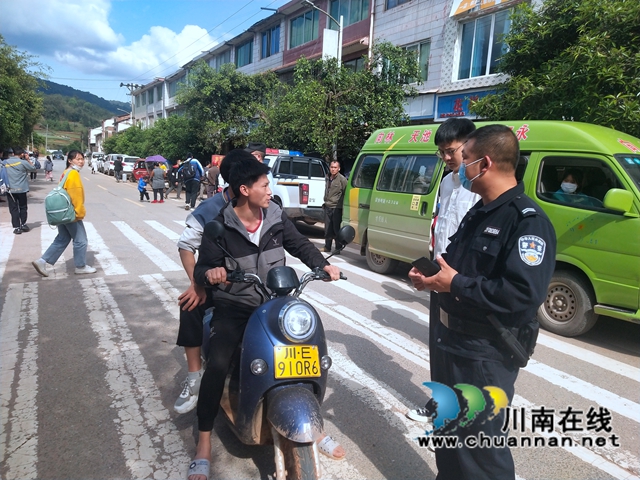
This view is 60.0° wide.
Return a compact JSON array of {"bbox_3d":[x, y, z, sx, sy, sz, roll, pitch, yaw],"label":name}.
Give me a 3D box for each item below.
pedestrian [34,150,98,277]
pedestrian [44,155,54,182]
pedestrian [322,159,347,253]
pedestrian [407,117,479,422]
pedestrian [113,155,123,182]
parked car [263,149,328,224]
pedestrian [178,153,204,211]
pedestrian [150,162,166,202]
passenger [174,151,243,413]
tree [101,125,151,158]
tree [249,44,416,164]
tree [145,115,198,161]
[{"bbox_3d":[-3.303,-0.367,7.200,0.740,1.600,0.500,-2,9,-36],"label":"pedestrian"},{"bbox_3d":[-16.190,-4.325,33.200,0.460,1.520,0.450,-1,8,-26],"label":"pedestrian"},{"bbox_3d":[0.266,-0.613,9.850,0.460,1.670,0.300,5,8,23],"label":"pedestrian"},{"bbox_3d":[0.752,0.171,3.270,0.440,1.790,0.500,-5,10,-44],"label":"pedestrian"},{"bbox_3d":[-12.564,-4.392,34.500,0.500,1.680,0.420,0,8,-20],"label":"pedestrian"},{"bbox_3d":[-0.663,-1.312,14.080,1.830,1.900,5.200,-1,8,-26],"label":"parked car"},{"bbox_3d":[-3.961,-1.803,17.100,0.700,1.750,0.500,5,8,17],"label":"pedestrian"},{"bbox_3d":[-6.075,-2.250,20.800,0.520,1.580,0.420,1,8,-15],"label":"pedestrian"},{"bbox_3d":[-0.520,0.209,3.190,0.580,1.450,0.700,0,8,-23],"label":"passenger"},{"bbox_3d":[-18.488,-8.650,53.000,4.600,4.800,4.800,-1,8,-25],"label":"tree"},{"bbox_3d":[0.469,-3.284,16.800,4.800,5.300,5.000,-1,8,-25],"label":"tree"},{"bbox_3d":[-9.265,-5.584,34.573,3.462,4.387,3.462,-1,8,-26],"label":"tree"}]

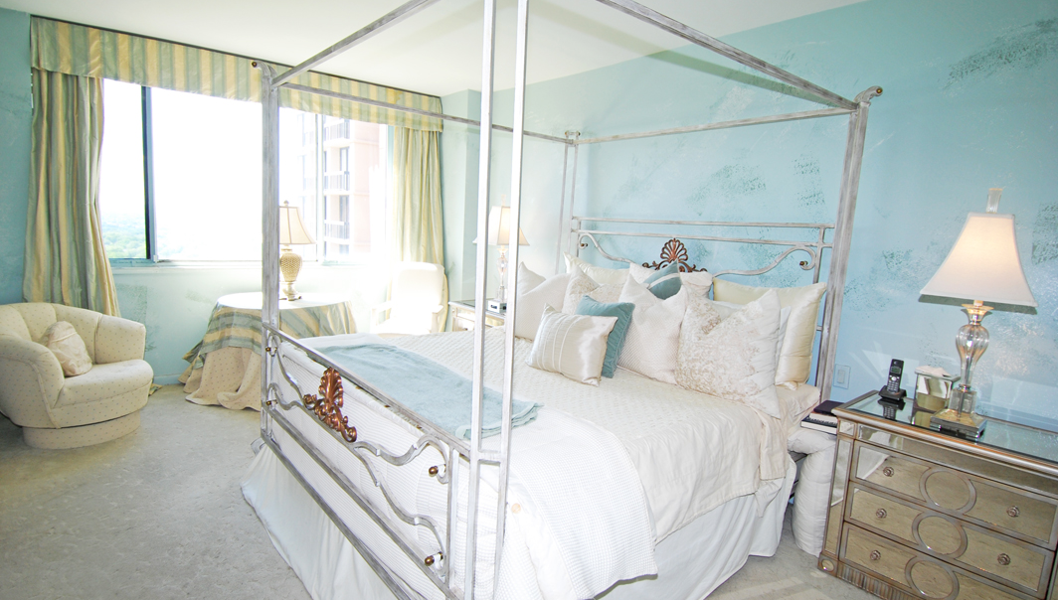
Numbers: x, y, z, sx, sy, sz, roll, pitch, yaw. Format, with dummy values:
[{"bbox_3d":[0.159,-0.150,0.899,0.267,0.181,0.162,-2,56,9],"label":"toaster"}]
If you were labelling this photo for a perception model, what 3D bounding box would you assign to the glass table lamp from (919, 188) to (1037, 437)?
[{"bbox_3d":[1.799,0.042,2.123,0.370,0.950,0.370,-4,10,-41],"label":"glass table lamp"}]

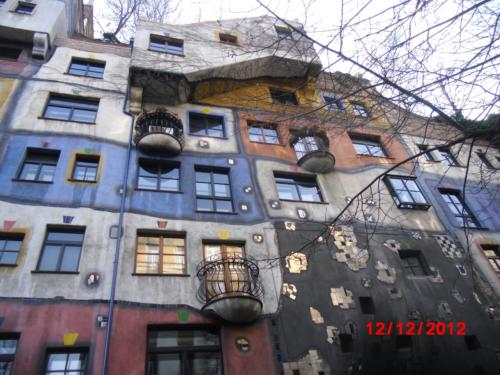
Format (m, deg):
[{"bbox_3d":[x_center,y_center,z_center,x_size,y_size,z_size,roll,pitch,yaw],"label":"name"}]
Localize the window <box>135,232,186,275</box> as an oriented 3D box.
[{"bbox_3d":[-2.529,1.911,11.189,1.407,1.484,0.184,4,-43,-15],"label":"window"}]

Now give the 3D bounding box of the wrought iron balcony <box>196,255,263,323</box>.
[{"bbox_3d":[-0.433,2.716,10.442,1.794,1.552,0.825,4,-43,-15],"label":"wrought iron balcony"}]

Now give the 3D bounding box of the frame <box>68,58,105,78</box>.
[{"bbox_3d":[-6.689,-4.854,16.116,1.348,1.242,0.184,4,-43,-15],"label":"frame"}]

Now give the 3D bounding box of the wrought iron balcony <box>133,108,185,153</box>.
[{"bbox_3d":[-3.344,-2.119,14.629,1.836,1.443,0.980,4,-38,-16],"label":"wrought iron balcony"}]

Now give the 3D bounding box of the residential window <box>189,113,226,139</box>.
[{"bbox_3d":[-1.707,-2.383,15.511,1.426,1.387,0.184,4,-43,-15],"label":"residential window"}]

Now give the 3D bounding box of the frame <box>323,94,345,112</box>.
[{"bbox_3d":[4.061,-4.011,19.031,1.067,1.067,0.184,4,-43,-15],"label":"frame"}]

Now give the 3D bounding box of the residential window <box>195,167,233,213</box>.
[{"bbox_3d":[-1.328,0.135,14.342,1.372,2.139,0.200,4,-38,-16],"label":"residential window"}]

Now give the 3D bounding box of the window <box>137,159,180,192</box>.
[{"bbox_3d":[-3.264,-0.354,14.077,1.503,1.443,0.200,4,-38,-16],"label":"window"}]

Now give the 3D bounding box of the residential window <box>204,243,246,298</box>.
[{"bbox_3d":[-0.697,2.471,11.296,1.290,2.095,0.184,4,-43,-15],"label":"residential window"}]

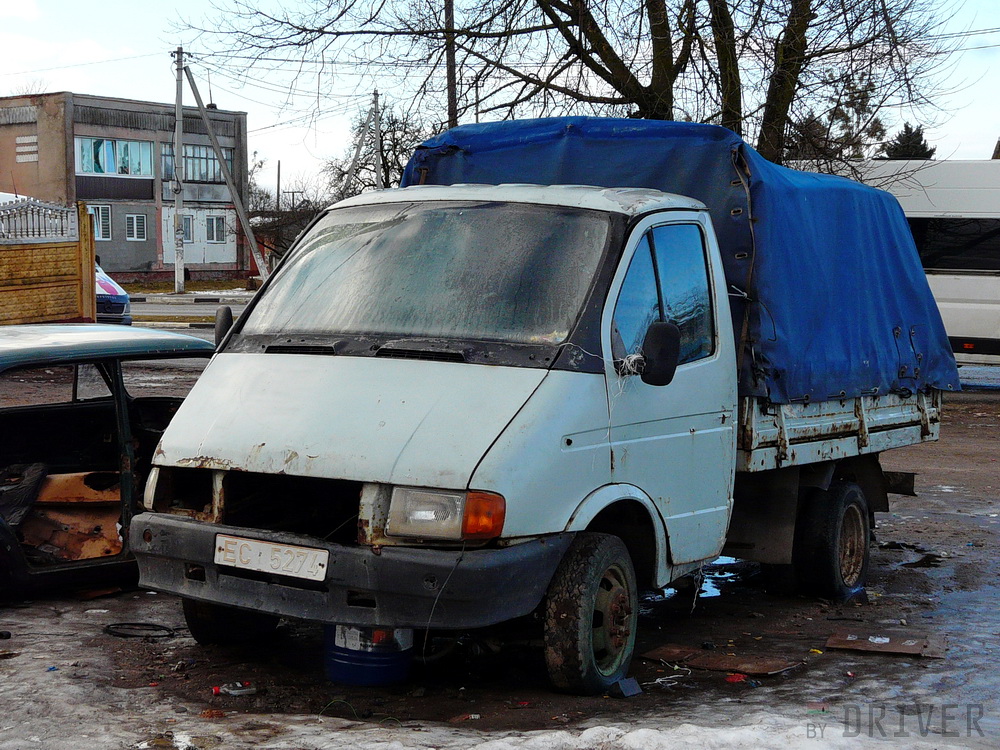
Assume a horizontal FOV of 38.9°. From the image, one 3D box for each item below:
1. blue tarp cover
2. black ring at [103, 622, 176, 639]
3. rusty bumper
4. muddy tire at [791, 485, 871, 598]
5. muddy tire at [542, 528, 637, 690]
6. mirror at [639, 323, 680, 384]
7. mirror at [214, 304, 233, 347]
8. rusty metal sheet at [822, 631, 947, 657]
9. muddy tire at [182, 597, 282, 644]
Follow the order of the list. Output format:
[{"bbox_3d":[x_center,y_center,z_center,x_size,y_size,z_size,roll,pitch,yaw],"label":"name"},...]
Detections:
[{"bbox_3d":[1.170,-0.602,8.248,2.100,1.340,3.400,3,2,32],"label":"blue tarp cover"},{"bbox_3d":[-1.724,1.208,6.770,0.345,0.030,0.340,1,2,0],"label":"black ring"},{"bbox_3d":[-0.691,0.706,5.310,1.880,0.330,0.570,3,2,32],"label":"rusty bumper"},{"bbox_3d":[1.887,0.933,7.940,0.200,0.660,0.660,3,2,32],"label":"muddy tire"},{"bbox_3d":[0.367,0.923,5.470,0.190,0.650,0.660,2,2,24],"label":"muddy tire"},{"bbox_3d":[0.606,-0.080,5.313,0.150,0.250,0.090,3,2,23],"label":"mirror"},{"bbox_3d":[-1.265,-0.198,6.473,0.150,0.250,0.090,4,3,40],"label":"mirror"},{"bbox_3d":[1.810,1.251,6.615,0.550,0.030,0.370,1,2,27],"label":"rusty metal sheet"},{"bbox_3d":[-1.113,0.867,6.385,0.190,0.650,0.660,2,2,26],"label":"muddy tire"}]

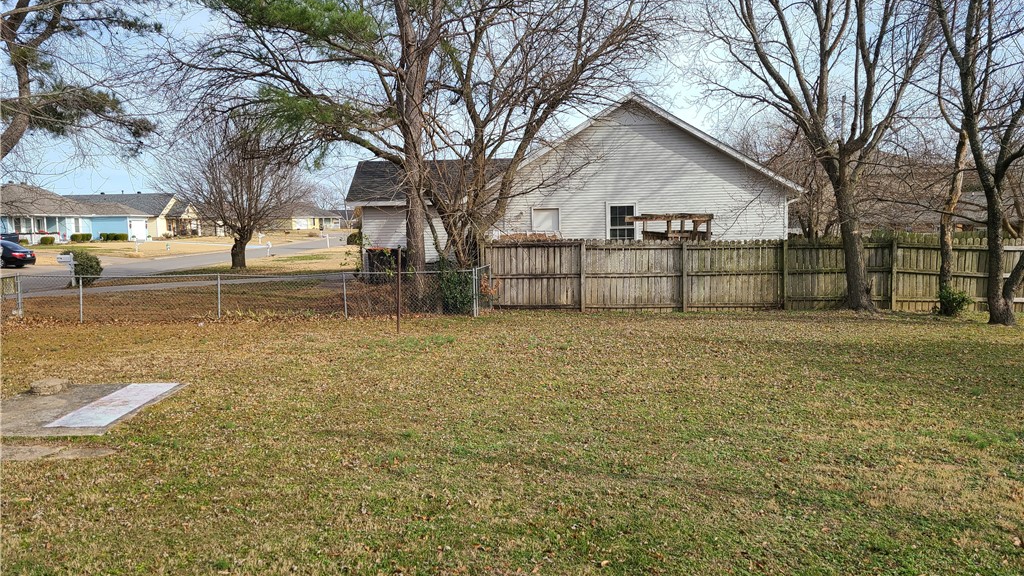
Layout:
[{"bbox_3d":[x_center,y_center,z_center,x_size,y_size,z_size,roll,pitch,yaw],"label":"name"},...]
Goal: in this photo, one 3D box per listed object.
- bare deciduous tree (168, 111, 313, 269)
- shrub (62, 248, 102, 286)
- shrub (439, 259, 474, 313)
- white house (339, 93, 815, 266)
[{"bbox_3d":[-13.037,-4.546,37.045,6.800,7.350,6.600,-1,5,0],"label":"bare deciduous tree"},{"bbox_3d":[-16.611,-0.825,29.741,1.600,1.390,1.600,-1,5,0],"label":"shrub"},{"bbox_3d":[-1.322,-0.059,18.390,0.860,1.280,0.850,-1,5,0],"label":"shrub"},{"bbox_3d":[2.267,-4.351,34.452,16.700,6.250,13.000,-1,5,0],"label":"white house"}]

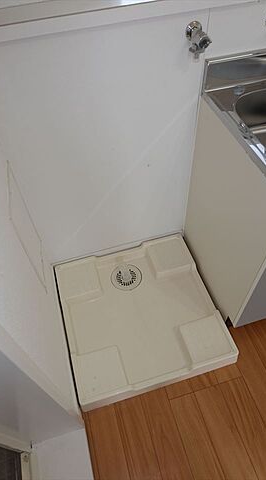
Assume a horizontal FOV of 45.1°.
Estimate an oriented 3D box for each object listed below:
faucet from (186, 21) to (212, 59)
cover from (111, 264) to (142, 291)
[{"bbox_3d":[0.187,-0.548,0.898,0.056,0.088,0.095,-14,52,-8],"label":"faucet"},{"bbox_3d":[-0.029,0.179,1.512,0.145,0.015,0.145,-2,52,2],"label":"cover"}]

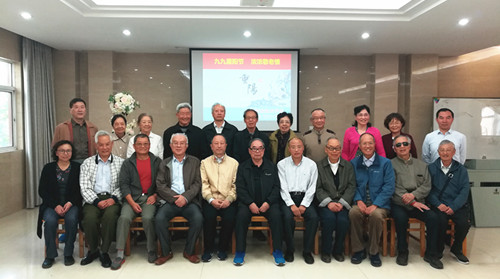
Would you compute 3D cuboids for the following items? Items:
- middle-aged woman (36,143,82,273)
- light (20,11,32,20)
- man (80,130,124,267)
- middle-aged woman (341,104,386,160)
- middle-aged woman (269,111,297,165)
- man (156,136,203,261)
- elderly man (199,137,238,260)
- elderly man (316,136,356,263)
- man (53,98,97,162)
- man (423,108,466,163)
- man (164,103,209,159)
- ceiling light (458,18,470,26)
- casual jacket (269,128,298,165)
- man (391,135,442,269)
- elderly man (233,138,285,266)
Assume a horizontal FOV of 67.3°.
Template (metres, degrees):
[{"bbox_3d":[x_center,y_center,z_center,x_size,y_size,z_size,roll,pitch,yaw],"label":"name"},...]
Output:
[{"bbox_3d":[-2.035,0.636,4.058,0.480,1.232,0.700,0,2,-16],"label":"middle-aged woman"},{"bbox_3d":[-2.843,-1.587,4.777,0.140,0.050,0.140,0,2,0],"label":"light"},{"bbox_3d":[-1.611,0.605,4.129,0.500,1.340,0.740,0,3,-14],"label":"man"},{"bbox_3d":[1.446,0.410,4.827,0.470,1.690,0.300,1,3,6],"label":"middle-aged woman"},{"bbox_3d":[0.423,0.449,4.786,0.460,1.585,0.300,0,2,2],"label":"middle-aged woman"},{"bbox_3d":[-0.786,0.597,4.175,0.550,1.319,0.720,0,2,-9],"label":"man"},{"bbox_3d":[-0.356,0.615,4.243,0.460,1.320,0.700,0,3,-4],"label":"elderly man"},{"bbox_3d":[0.981,0.629,4.260,0.460,1.300,0.700,0,3,4],"label":"elderly man"},{"bbox_3d":[-2.180,0.365,4.719,0.540,1.760,0.330,0,3,-15],"label":"man"},{"bbox_3d":[2.504,0.429,4.835,0.520,1.660,0.320,1,3,12],"label":"man"},{"bbox_3d":[-0.847,0.385,4.783,0.520,1.696,0.320,0,2,-8],"label":"man"},{"bbox_3d":[2.832,-1.555,4.957,0.140,0.050,0.140,0,2,0],"label":"ceiling light"},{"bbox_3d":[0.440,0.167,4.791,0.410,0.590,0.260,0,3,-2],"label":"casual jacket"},{"bbox_3d":[1.794,0.616,4.130,0.550,1.321,0.720,1,2,12],"label":"man"},{"bbox_3d":[0.095,0.634,4.189,0.520,1.290,0.740,0,3,-2],"label":"elderly man"}]

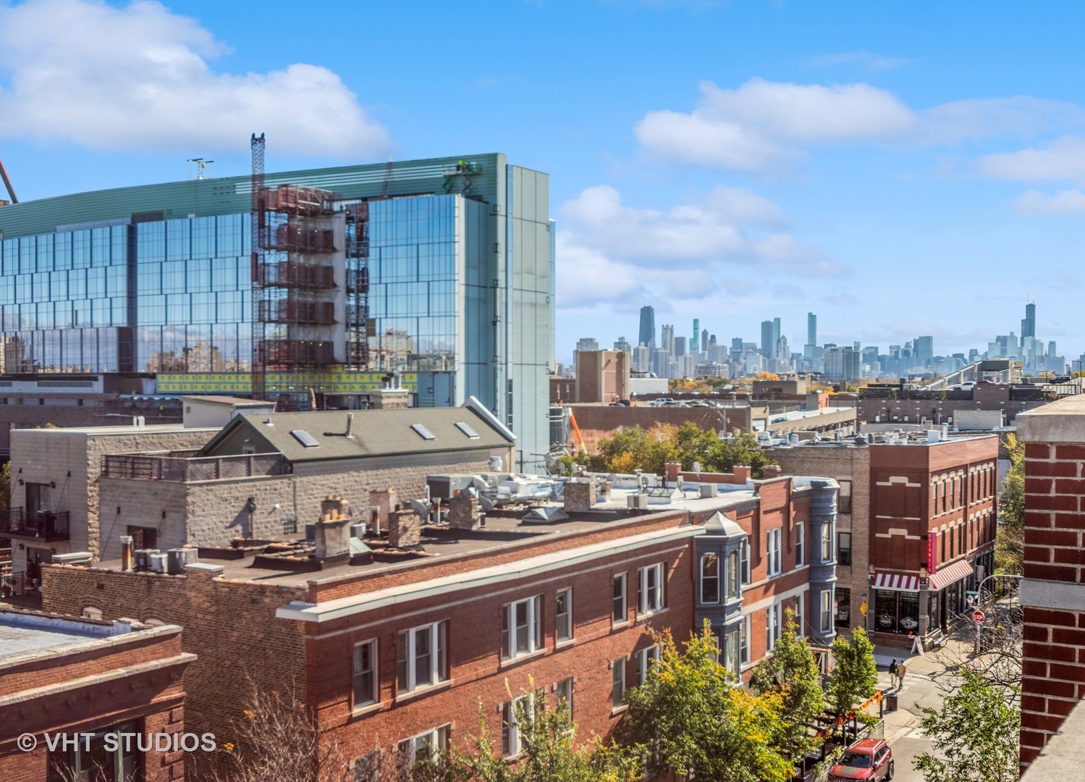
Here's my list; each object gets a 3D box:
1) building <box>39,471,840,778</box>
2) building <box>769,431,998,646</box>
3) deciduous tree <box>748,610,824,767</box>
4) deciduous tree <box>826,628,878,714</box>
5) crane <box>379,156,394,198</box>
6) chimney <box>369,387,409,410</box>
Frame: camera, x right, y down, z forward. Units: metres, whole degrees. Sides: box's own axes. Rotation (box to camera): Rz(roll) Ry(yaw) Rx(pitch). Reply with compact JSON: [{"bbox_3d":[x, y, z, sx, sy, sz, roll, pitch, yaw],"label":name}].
[{"bbox_3d":[-0.432,10.702,49.912,13.930,13.100,37.710,0,0,34],"label":"building"},{"bbox_3d":[24.862,10.172,89.974,15.200,13.600,18.580,0,0,34],"label":"building"},{"bbox_3d":[10.567,13.338,50.919,3.300,7.810,3.300,0,0,34],"label":"deciduous tree"},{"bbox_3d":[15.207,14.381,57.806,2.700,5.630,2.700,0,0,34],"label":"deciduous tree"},{"bbox_3d":[-18.347,-25.140,138.000,1.600,4.900,1.200,0,0,-8],"label":"crane"},{"bbox_3d":[-8.089,0.541,62.501,0.850,1.600,2.150,0,0,34],"label":"chimney"}]

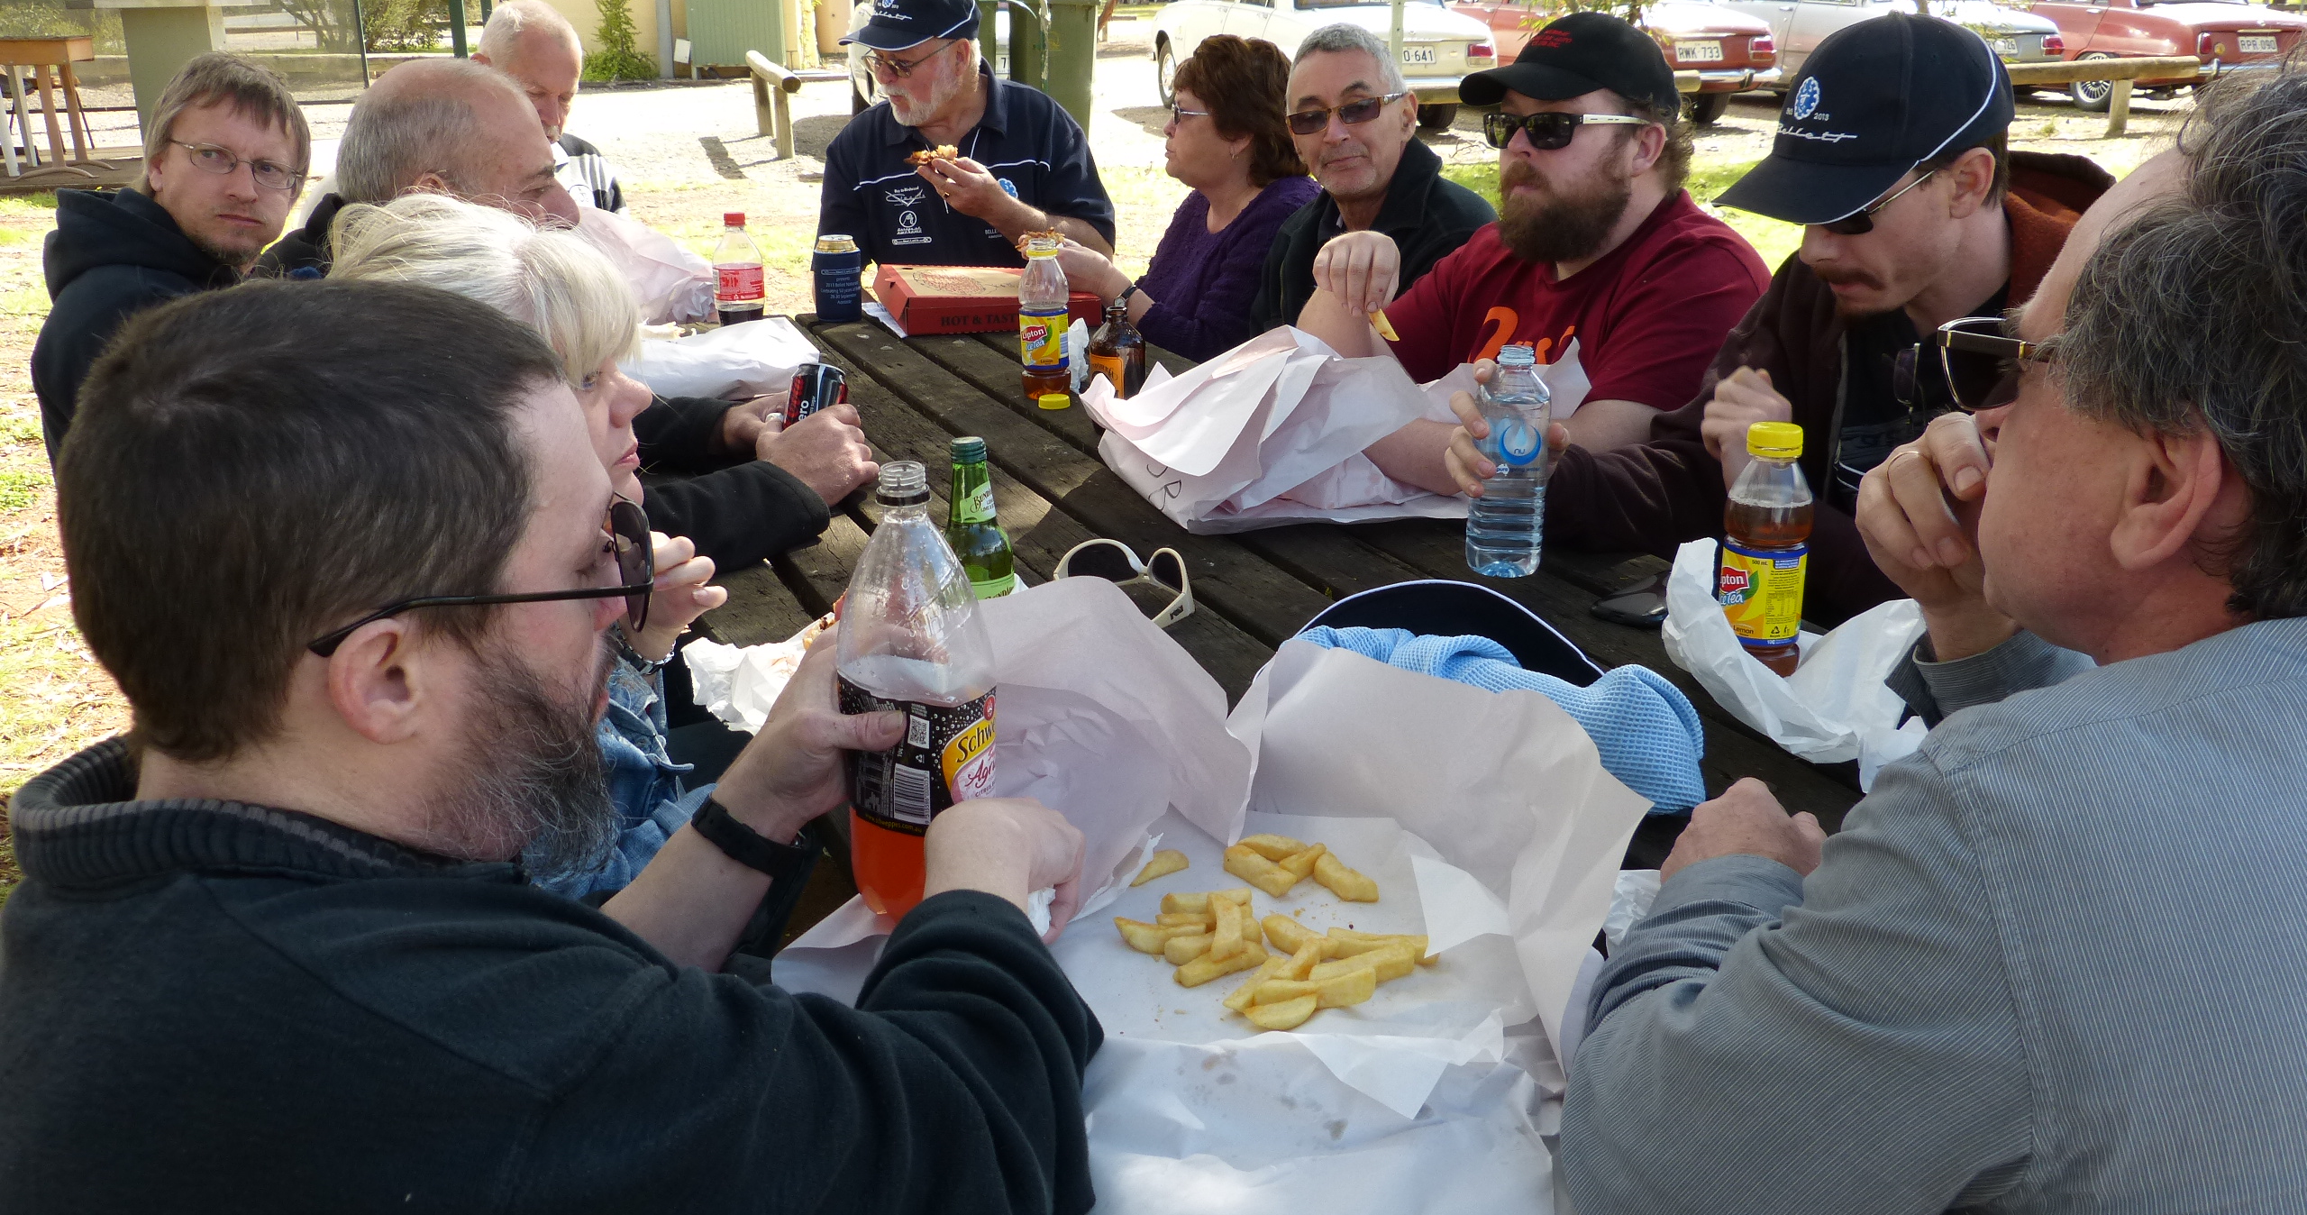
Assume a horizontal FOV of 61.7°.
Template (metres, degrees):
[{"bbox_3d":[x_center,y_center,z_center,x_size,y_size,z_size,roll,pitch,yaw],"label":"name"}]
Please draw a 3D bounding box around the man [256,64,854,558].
[{"bbox_3d":[-0.652,0.007,2.201,0.740,1.210,0.580,-8,19,-23],"label":"man"}]

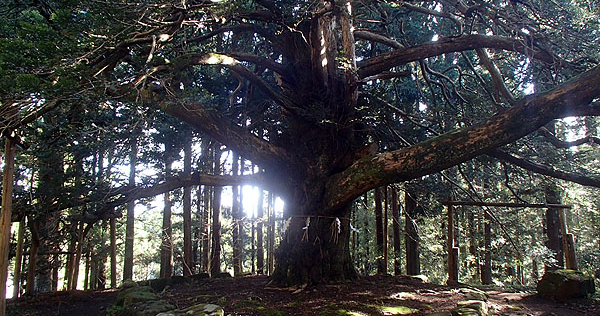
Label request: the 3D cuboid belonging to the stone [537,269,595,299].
[{"bbox_3d":[5.282,2.499,8.900,1.100,0.550,0.800,-4,-9,31],"label":"stone"}]

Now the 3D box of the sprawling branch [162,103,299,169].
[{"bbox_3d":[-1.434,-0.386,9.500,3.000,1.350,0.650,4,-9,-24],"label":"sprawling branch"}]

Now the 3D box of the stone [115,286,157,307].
[{"bbox_3d":[-2.912,2.473,8.000,0.720,0.340,0.650,3,-8,-20],"label":"stone"}]

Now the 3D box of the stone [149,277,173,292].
[{"bbox_3d":[-2.910,2.634,9.300,0.500,0.280,0.450,3,-8,-17],"label":"stone"}]

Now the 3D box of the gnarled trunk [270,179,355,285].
[{"bbox_3d":[0.316,1.644,10.400,1.980,2.500,1.900,0,-8,2],"label":"gnarled trunk"}]

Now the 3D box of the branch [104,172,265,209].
[{"bbox_3d":[-2.694,0.780,10.600,3.800,0.850,0.650,0,-8,3],"label":"branch"}]

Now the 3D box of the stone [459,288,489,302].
[{"bbox_3d":[2.918,2.288,7.500,0.500,0.280,0.500,-3,-9,21],"label":"stone"}]

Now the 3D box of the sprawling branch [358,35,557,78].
[{"bbox_3d":[3.510,-2.330,10.400,4.400,0.950,0.800,-1,-8,7],"label":"sprawling branch"}]

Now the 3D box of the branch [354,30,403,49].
[{"bbox_3d":[1.938,-2.945,11.100,1.250,0.500,0.500,0,-8,0],"label":"branch"}]

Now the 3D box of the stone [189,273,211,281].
[{"bbox_3d":[-2.435,2.893,10.800,0.530,0.200,0.420,2,-8,-13],"label":"stone"}]

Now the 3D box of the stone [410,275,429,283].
[{"bbox_3d":[2.896,2.942,10.800,0.450,0.190,0.400,-2,-8,15],"label":"stone"}]

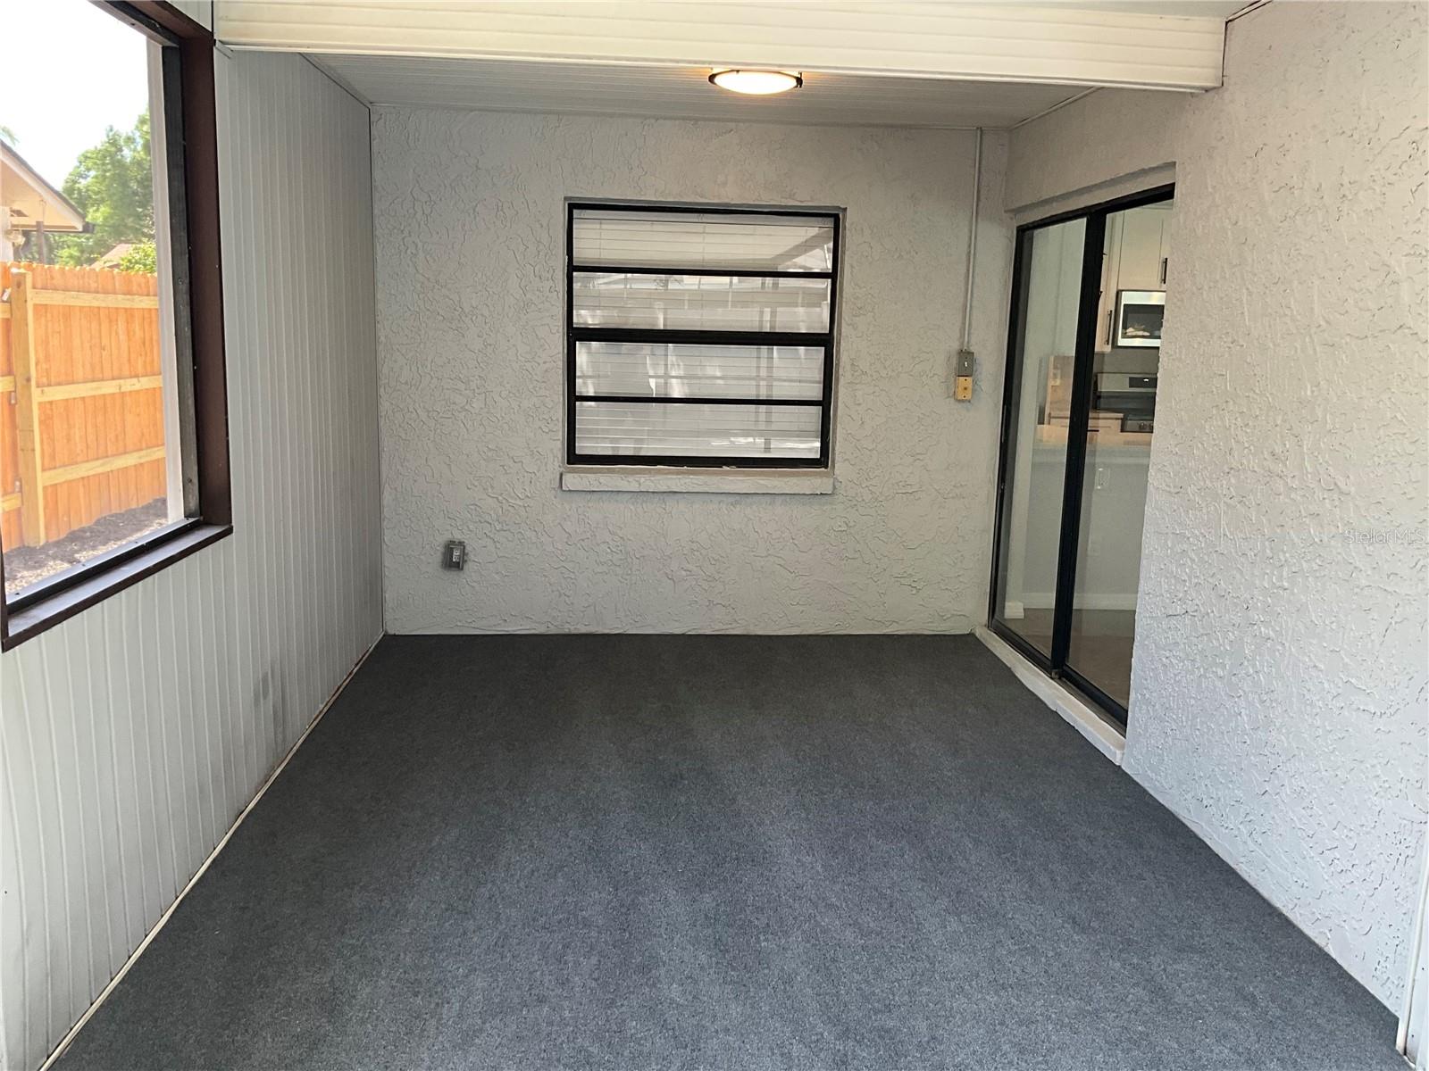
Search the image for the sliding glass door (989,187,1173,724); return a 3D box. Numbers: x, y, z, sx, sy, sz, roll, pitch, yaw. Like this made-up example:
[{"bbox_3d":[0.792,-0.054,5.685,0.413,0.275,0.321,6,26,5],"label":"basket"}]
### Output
[{"bbox_3d":[1.577,-0.363,5.152,0.110,2.030,1.830,1,10,-4],"label":"sliding glass door"}]

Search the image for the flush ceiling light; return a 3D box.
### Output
[{"bbox_3d":[0.153,-1.687,4.413,0.350,0.115,0.350,1,10,-4],"label":"flush ceiling light"}]

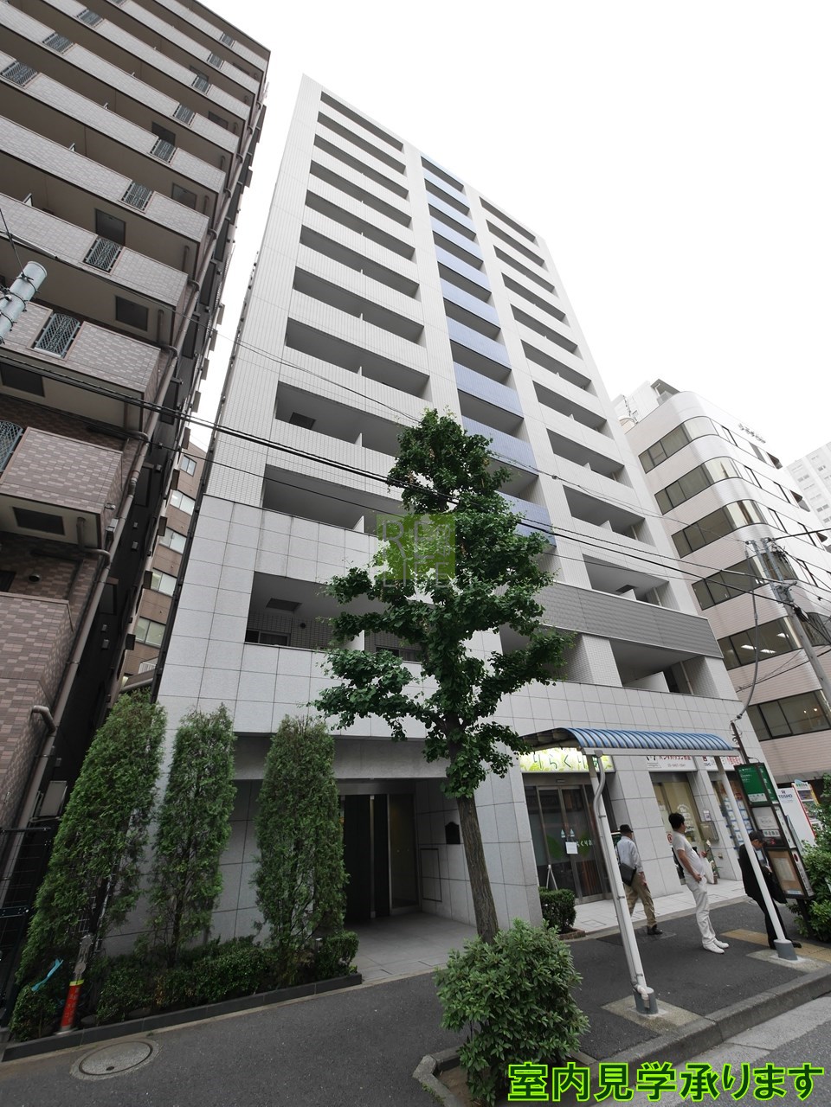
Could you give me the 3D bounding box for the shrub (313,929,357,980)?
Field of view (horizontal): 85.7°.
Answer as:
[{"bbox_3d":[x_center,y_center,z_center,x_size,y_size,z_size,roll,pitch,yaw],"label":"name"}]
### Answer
[{"bbox_3d":[-1.099,5.549,6.225,0.570,0.430,0.460,13,-35,-26],"label":"shrub"}]

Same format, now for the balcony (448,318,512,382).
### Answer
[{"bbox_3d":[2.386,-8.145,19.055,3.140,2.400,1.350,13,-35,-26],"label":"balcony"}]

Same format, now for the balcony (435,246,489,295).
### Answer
[{"bbox_3d":[1.960,-13.100,21.585,2.999,1.605,1.400,13,-35,-26],"label":"balcony"}]

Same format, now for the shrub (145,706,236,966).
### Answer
[{"bbox_3d":[-3.032,3.841,6.185,0.900,3.360,0.820,13,-35,-26],"label":"shrub"}]

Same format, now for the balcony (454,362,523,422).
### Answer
[{"bbox_3d":[2.520,-5.880,17.256,3.050,1.550,1.150,13,-35,-26],"label":"balcony"}]

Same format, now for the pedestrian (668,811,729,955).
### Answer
[{"bbox_3d":[4.397,5.047,7.021,0.520,1.700,0.480,23,-40,-38],"label":"pedestrian"}]

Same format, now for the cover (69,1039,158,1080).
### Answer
[{"bbox_3d":[-2.974,5.034,4.464,0.790,0.040,0.800,13,-35,-26],"label":"cover"}]

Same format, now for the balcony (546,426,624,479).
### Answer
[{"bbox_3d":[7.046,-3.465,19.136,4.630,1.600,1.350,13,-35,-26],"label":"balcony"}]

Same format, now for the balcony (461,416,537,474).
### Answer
[{"bbox_3d":[2.613,-3.344,15.760,3.024,1.548,1.400,13,-35,-26],"label":"balcony"}]

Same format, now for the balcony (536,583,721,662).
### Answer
[{"bbox_3d":[6.172,2.276,14.368,10.100,1.500,1.150,13,-35,-26],"label":"balcony"}]

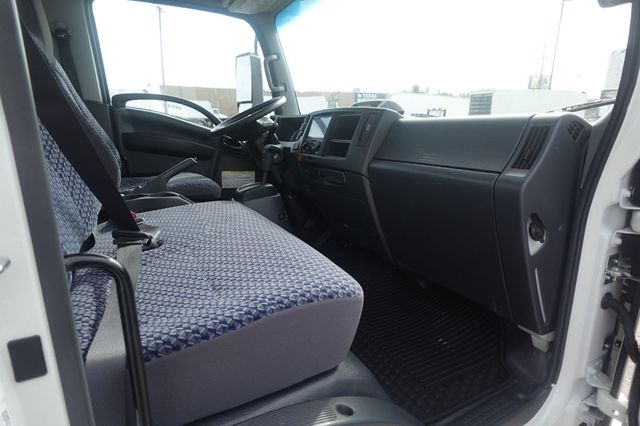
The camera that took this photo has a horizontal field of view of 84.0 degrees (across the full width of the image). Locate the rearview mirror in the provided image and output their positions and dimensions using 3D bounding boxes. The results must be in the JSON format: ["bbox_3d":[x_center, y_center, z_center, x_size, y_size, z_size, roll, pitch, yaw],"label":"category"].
[{"bbox_3d":[-0.513,-0.888,2.532,0.190,0.440,0.100,12,17,40],"label":"rearview mirror"}]

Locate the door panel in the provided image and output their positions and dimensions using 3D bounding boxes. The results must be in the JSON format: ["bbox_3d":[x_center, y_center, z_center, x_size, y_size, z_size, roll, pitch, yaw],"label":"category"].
[{"bbox_3d":[-0.739,-0.312,2.173,0.900,0.700,0.120,-6,15,-29],"label":"door panel"}]

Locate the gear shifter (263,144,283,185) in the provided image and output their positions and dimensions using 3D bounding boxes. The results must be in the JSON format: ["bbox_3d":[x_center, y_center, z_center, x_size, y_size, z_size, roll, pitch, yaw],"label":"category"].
[{"bbox_3d":[-0.223,-0.225,1.673,0.090,0.180,0.055,-6,15,-29],"label":"gear shifter"}]

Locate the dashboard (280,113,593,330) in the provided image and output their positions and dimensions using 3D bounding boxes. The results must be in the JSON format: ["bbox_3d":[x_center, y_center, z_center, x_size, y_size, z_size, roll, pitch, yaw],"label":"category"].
[{"bbox_3d":[0.195,-0.158,1.702,0.370,0.620,1.720,-6,15,-29],"label":"dashboard"}]

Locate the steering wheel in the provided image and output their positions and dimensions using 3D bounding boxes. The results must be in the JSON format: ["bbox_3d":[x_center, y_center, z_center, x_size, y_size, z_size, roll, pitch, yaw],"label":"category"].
[{"bbox_3d":[-0.364,-0.493,1.868,0.430,0.090,0.430,-34,26,-19],"label":"steering wheel"}]

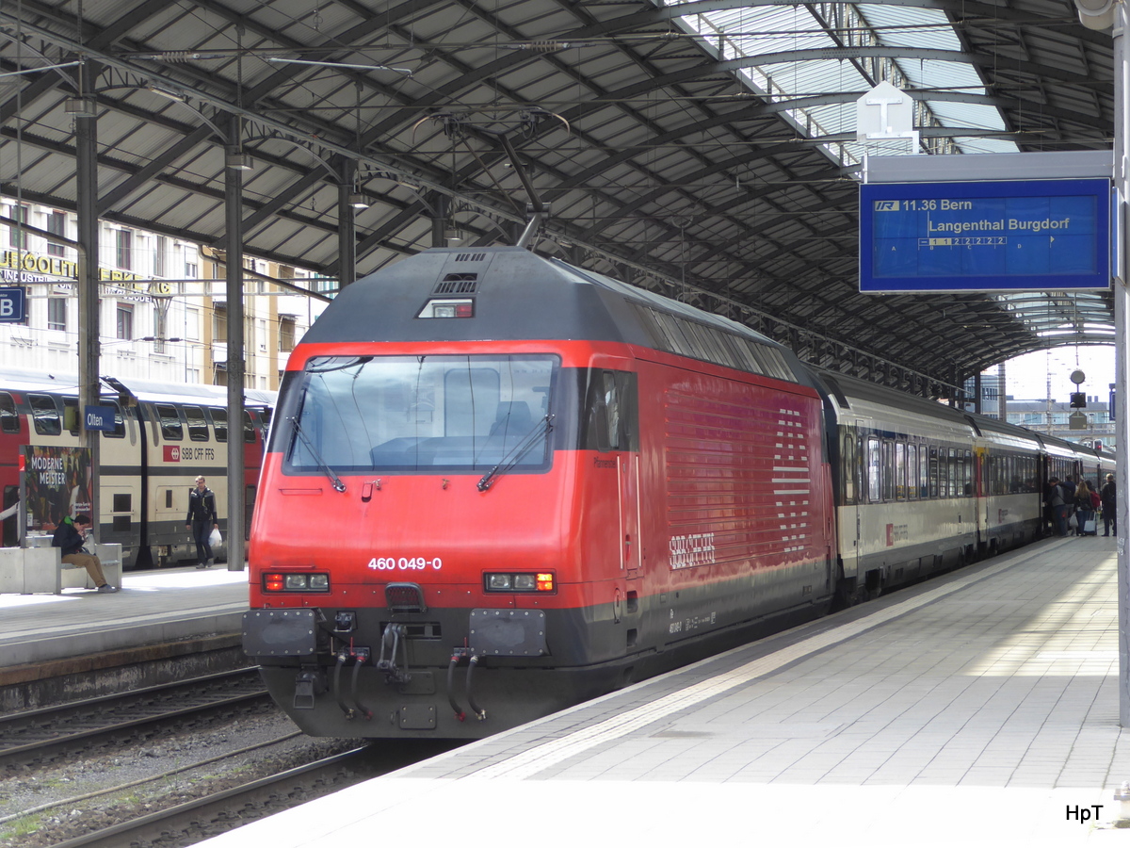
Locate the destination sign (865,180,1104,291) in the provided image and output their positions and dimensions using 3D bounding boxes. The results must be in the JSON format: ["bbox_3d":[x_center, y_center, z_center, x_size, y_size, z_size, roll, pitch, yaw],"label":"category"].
[{"bbox_3d":[2.670,-1.195,20.350,1.560,0.680,0.280,-1,-1,11],"label":"destination sign"}]

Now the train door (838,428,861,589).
[{"bbox_3d":[3.787,1.122,42.600,0.100,2.130,0.950,-1,-1,17],"label":"train door"}]

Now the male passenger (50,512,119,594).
[{"bbox_3d":[-7.085,1.901,47.150,0.880,1.160,0.500,-1,-1,11],"label":"male passenger"}]

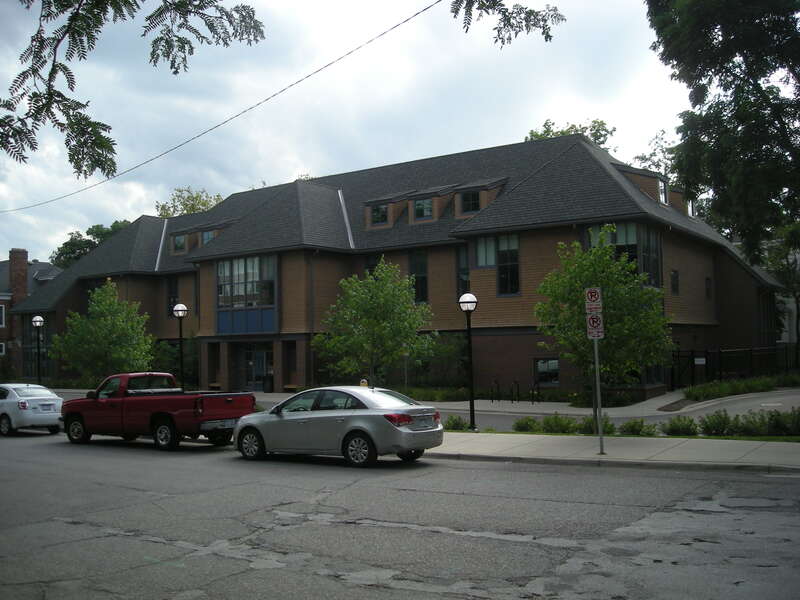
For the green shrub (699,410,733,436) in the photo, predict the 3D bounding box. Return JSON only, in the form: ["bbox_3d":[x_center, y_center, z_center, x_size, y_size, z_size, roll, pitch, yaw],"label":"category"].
[{"bbox_3d":[6.494,2.548,16.650,0.720,0.510,0.700,-4,-4,34],"label":"green shrub"}]

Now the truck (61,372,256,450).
[{"bbox_3d":[-6.200,2.700,20.250,5.620,1.820,2.000,-4,-4,34],"label":"truck"}]

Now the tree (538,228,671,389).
[{"bbox_3d":[4.461,0.671,17.733,3.000,4.500,2.950,-4,-4,34],"label":"tree"}]

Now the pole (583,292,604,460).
[{"bbox_3d":[3.582,1.280,14.650,0.310,3.060,0.080,-3,-4,29],"label":"pole"}]

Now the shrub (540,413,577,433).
[{"bbox_3d":[3.566,2.763,18.200,0.800,0.450,0.740,-4,-4,34],"label":"shrub"}]

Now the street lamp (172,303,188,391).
[{"bbox_3d":[-6.884,1.792,25.401,0.450,3.350,0.450,-4,-4,34],"label":"street lamp"}]

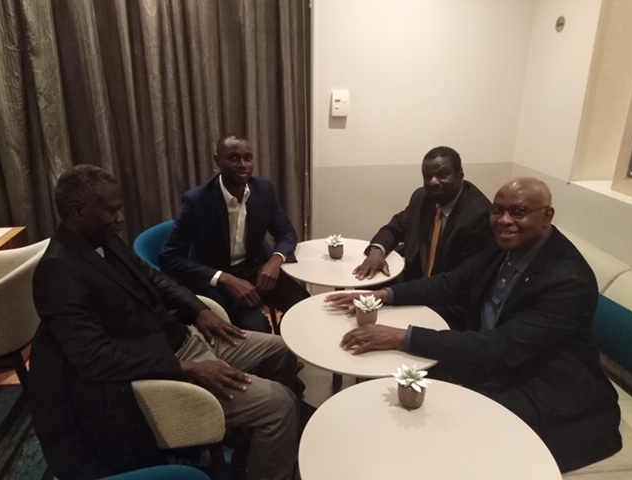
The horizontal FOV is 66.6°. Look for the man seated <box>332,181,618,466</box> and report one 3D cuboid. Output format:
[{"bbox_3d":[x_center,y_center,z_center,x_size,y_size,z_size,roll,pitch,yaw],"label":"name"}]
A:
[{"bbox_3d":[0.570,0.423,1.697,0.920,1.250,0.660,-3,20,-9],"label":"man seated"}]

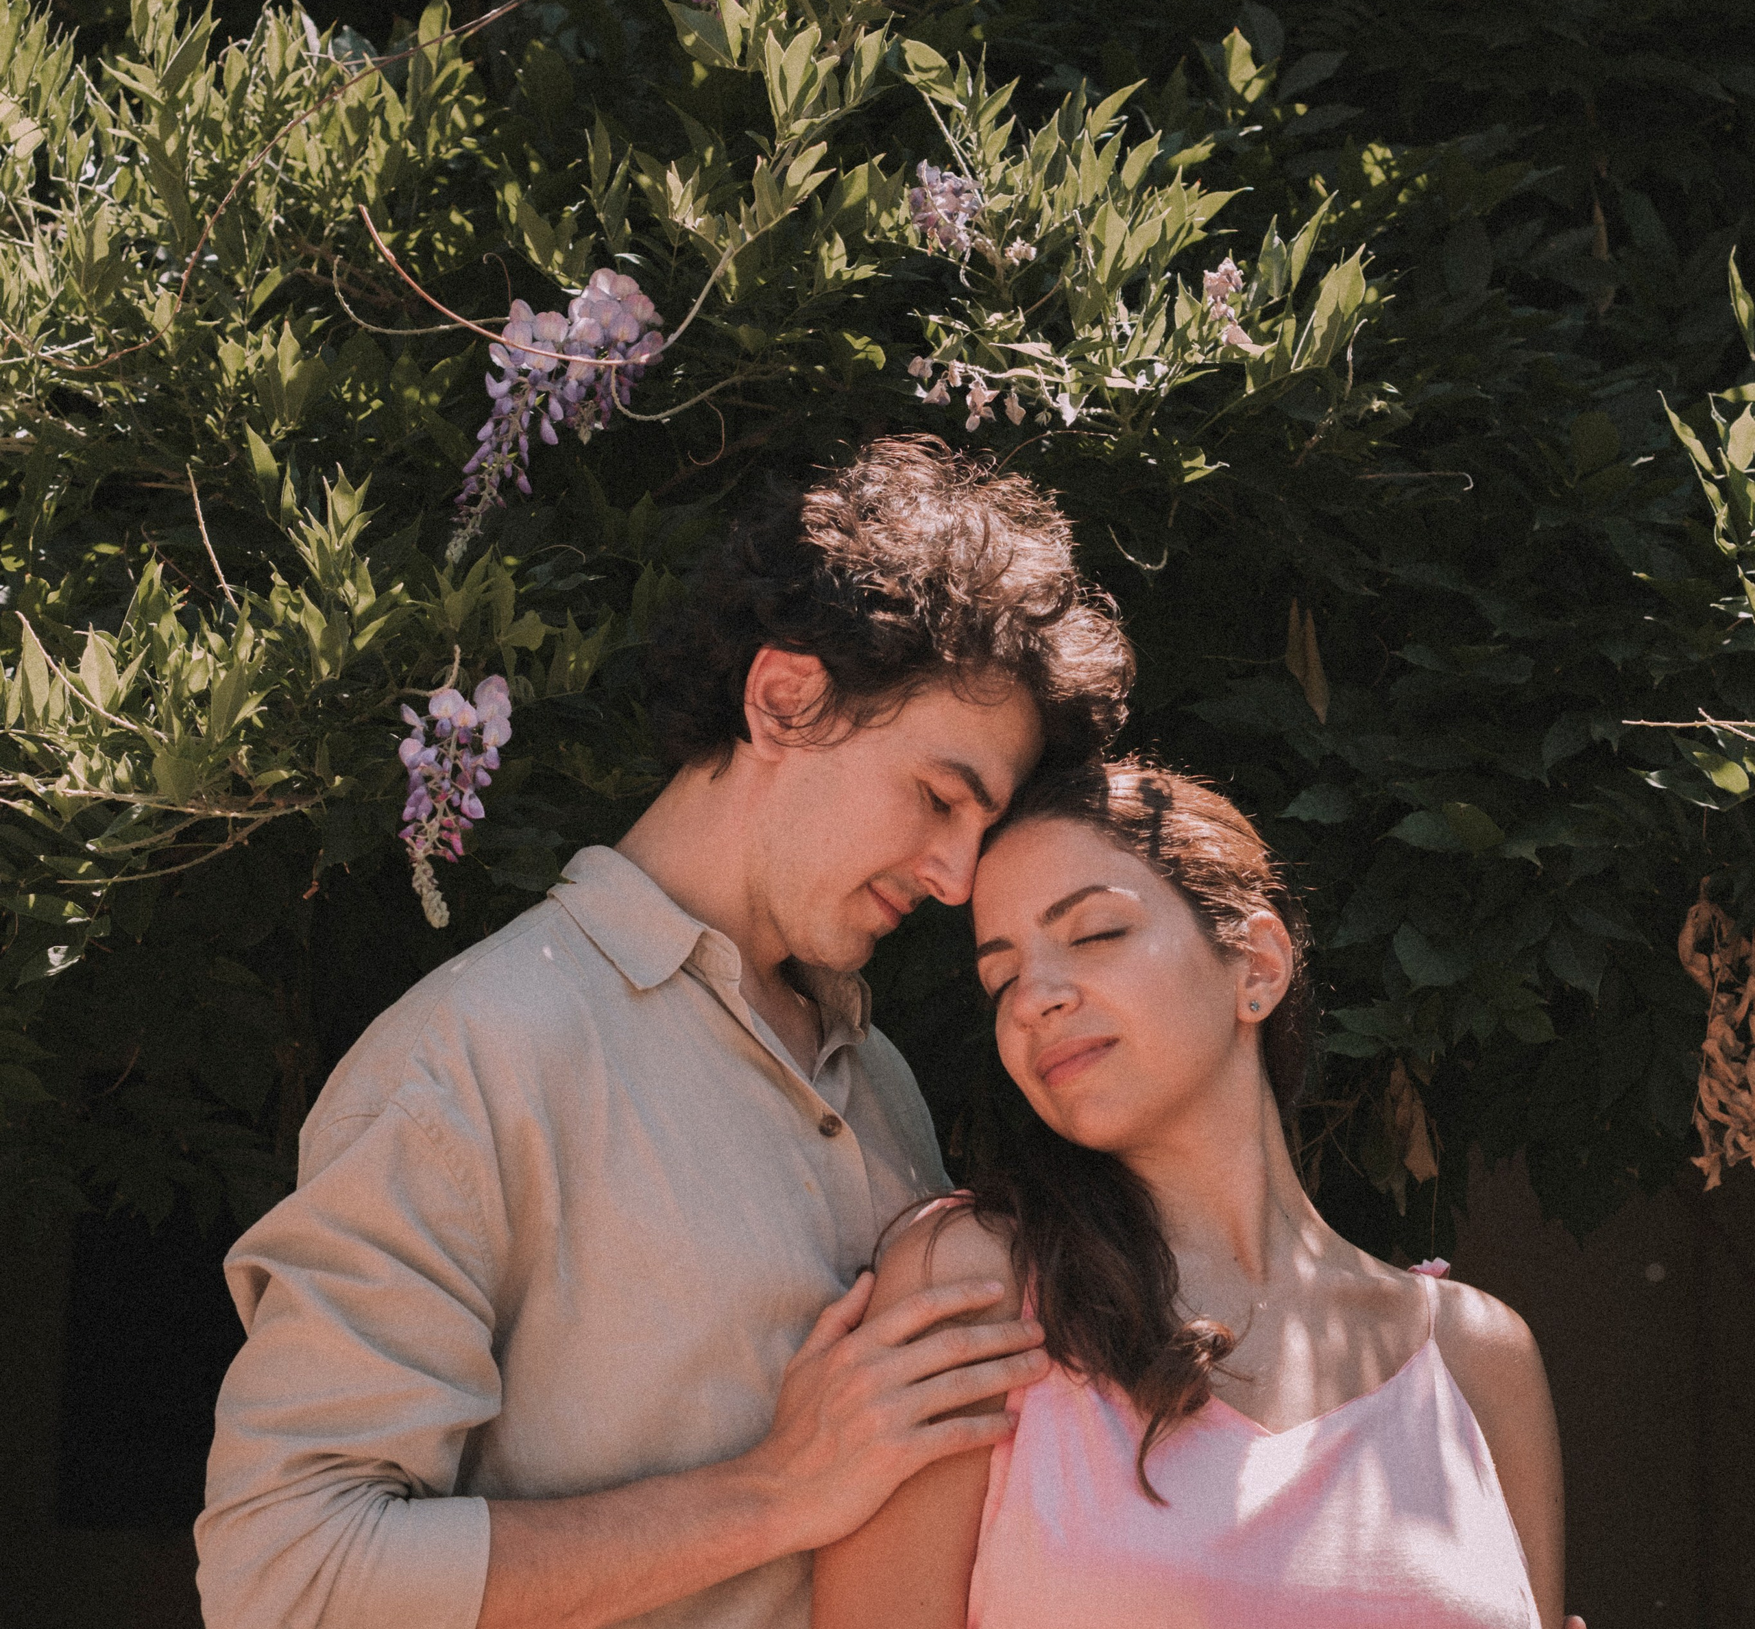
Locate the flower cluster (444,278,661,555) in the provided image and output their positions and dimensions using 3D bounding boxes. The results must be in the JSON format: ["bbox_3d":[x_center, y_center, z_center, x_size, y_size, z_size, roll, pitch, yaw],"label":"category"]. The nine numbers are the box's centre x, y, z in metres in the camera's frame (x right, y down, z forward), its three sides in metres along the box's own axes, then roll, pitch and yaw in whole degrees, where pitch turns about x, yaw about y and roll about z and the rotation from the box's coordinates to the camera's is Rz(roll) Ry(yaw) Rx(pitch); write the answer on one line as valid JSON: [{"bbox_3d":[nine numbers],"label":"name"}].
[{"bbox_3d":[-0.198,-0.244,2.250,0.132,0.176,0.105,0,-2,0],"label":"flower cluster"}]

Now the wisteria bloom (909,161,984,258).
[{"bbox_3d":[0.044,-0.384,2.320,0.048,0.059,0.046,0,-2,0],"label":"wisteria bloom"}]

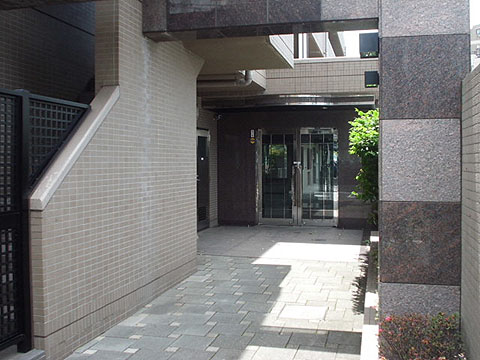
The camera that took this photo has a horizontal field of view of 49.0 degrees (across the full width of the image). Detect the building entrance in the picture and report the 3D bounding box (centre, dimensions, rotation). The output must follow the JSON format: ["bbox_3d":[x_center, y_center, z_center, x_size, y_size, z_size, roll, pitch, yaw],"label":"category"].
[{"bbox_3d":[1.265,-0.053,11.498,1.754,2.123,0.100,0,2,15],"label":"building entrance"}]

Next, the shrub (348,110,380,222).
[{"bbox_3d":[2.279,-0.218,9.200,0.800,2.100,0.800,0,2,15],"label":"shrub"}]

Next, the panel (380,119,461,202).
[{"bbox_3d":[1.566,-0.167,4.558,0.677,0.708,0.040,0,2,15],"label":"panel"}]

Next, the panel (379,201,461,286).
[{"bbox_3d":[1.573,0.544,4.578,0.680,0.716,0.040,0,2,15],"label":"panel"}]

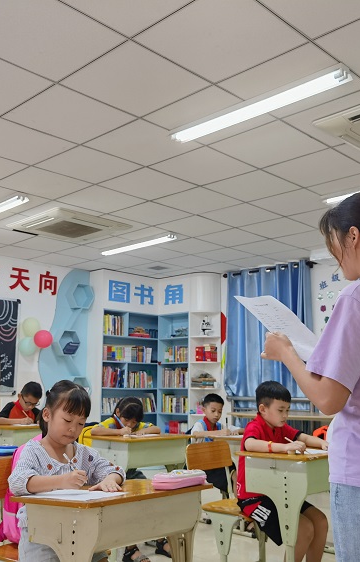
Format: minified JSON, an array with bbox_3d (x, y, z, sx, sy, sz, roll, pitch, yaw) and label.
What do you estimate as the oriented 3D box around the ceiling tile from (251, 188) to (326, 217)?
[{"bbox_3d":[1.008,-0.703,5.232,0.600,0.015,0.600,-9,-13,44],"label":"ceiling tile"}]

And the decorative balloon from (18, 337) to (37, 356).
[{"bbox_3d":[-1.943,0.841,7.477,0.230,0.235,0.230,-9,-13,44],"label":"decorative balloon"}]

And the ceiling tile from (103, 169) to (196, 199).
[{"bbox_3d":[-0.259,-0.781,4.774,0.600,0.020,0.600,-9,-14,44],"label":"ceiling tile"}]

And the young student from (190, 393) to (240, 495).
[{"bbox_3d":[0.321,1.438,4.831,0.620,1.000,0.480,-9,-13,44],"label":"young student"}]

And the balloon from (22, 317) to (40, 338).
[{"bbox_3d":[-1.891,0.590,7.466,0.235,0.240,0.235,-9,-13,43],"label":"balloon"}]

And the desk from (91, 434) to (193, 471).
[{"bbox_3d":[-0.280,1.469,4.178,0.440,0.700,0.610,-9,-14,44],"label":"desk"}]

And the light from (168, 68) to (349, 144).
[{"bbox_3d":[0.407,-0.985,3.346,1.200,0.065,0.130,-9,-13,44],"label":"light"}]

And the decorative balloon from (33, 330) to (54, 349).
[{"bbox_3d":[-1.764,0.758,7.575,0.235,0.235,0.235,0,-9,0],"label":"decorative balloon"}]

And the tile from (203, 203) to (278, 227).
[{"bbox_3d":[0.581,-0.625,5.617,0.600,0.020,0.600,-9,-14,44],"label":"tile"}]

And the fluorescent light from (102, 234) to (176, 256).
[{"bbox_3d":[-0.483,-0.427,6.743,1.200,0.065,0.130,-9,-13,44],"label":"fluorescent light"}]

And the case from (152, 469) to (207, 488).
[{"bbox_3d":[-0.004,0.804,2.370,0.100,0.050,0.220,-9,-13,43],"label":"case"}]

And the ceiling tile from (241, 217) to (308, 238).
[{"bbox_3d":[0.997,-0.564,6.069,0.600,0.015,0.600,-9,-13,44],"label":"ceiling tile"}]

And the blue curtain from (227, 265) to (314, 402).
[{"bbox_3d":[1.163,0.799,7.751,1.420,2.030,0.140,-9,-13,44],"label":"blue curtain"}]

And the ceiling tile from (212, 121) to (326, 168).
[{"bbox_3d":[0.607,-0.916,3.937,0.600,0.020,0.600,-9,-14,44],"label":"ceiling tile"}]

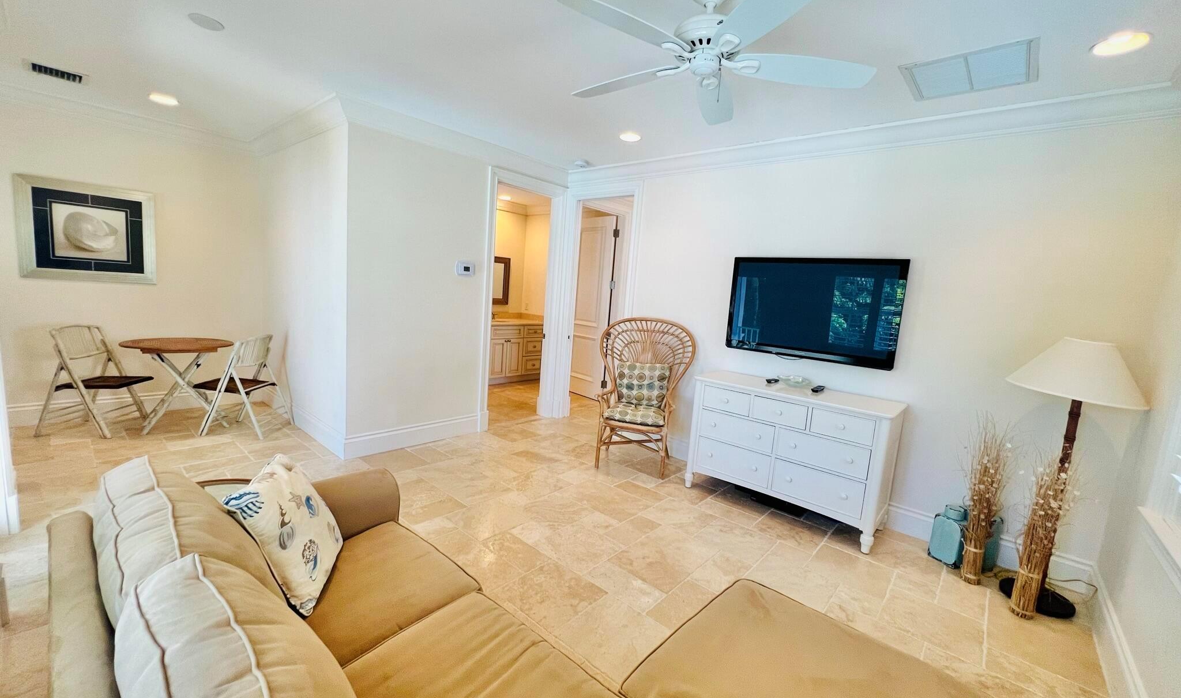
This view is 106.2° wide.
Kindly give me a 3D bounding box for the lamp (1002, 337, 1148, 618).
[{"bbox_3d":[2.484,0.664,2.346,0.509,1.446,0.509,10,9,40],"label":"lamp"}]

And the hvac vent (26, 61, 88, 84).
[{"bbox_3d":[-3.788,-1.957,3.151,0.221,0.030,0.295,10,9,40],"label":"hvac vent"}]

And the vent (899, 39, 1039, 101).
[{"bbox_3d":[1.939,-1.416,2.279,0.520,0.025,0.500,11,10,40],"label":"vent"}]

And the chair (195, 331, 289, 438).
[{"bbox_3d":[-3.136,0.314,4.037,0.566,0.870,0.459,4,7,-3],"label":"chair"}]

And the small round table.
[{"bbox_3d":[-3.703,0.322,4.027,0.752,0.770,0.752,10,9,40],"label":"small round table"}]

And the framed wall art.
[{"bbox_3d":[-4.404,-1.019,3.921,0.035,0.833,0.810,11,10,40],"label":"framed wall art"}]

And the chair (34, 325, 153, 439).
[{"bbox_3d":[-4.232,0.262,3.799,0.566,0.870,0.459,3,8,-10],"label":"chair"}]

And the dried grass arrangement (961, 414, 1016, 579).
[{"bbox_3d":[2.269,0.876,2.577,0.230,0.950,0.220,11,10,40],"label":"dried grass arrangement"}]

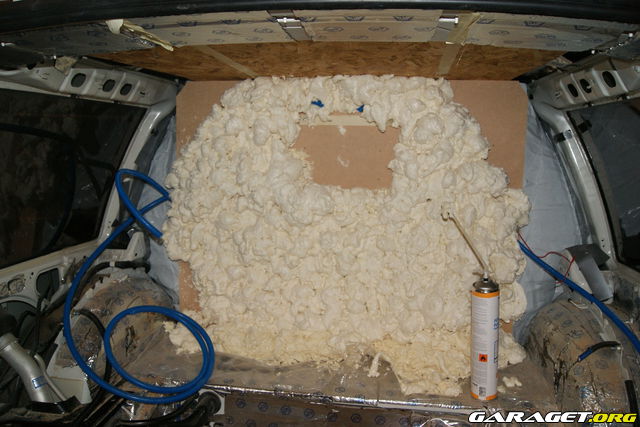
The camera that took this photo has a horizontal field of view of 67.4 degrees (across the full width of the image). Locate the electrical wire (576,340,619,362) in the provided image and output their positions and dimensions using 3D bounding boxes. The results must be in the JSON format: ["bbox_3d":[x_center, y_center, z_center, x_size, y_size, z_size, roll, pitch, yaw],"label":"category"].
[{"bbox_3d":[0.645,0.316,1.110,0.105,0.045,0.055,1,6,0],"label":"electrical wire"}]

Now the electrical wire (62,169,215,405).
[{"bbox_3d":[-0.422,0.149,1.229,0.355,0.526,0.381,1,6,0],"label":"electrical wire"}]

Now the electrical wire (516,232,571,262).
[{"bbox_3d":[0.619,0.090,1.330,0.125,0.075,0.095,1,6,0],"label":"electrical wire"}]

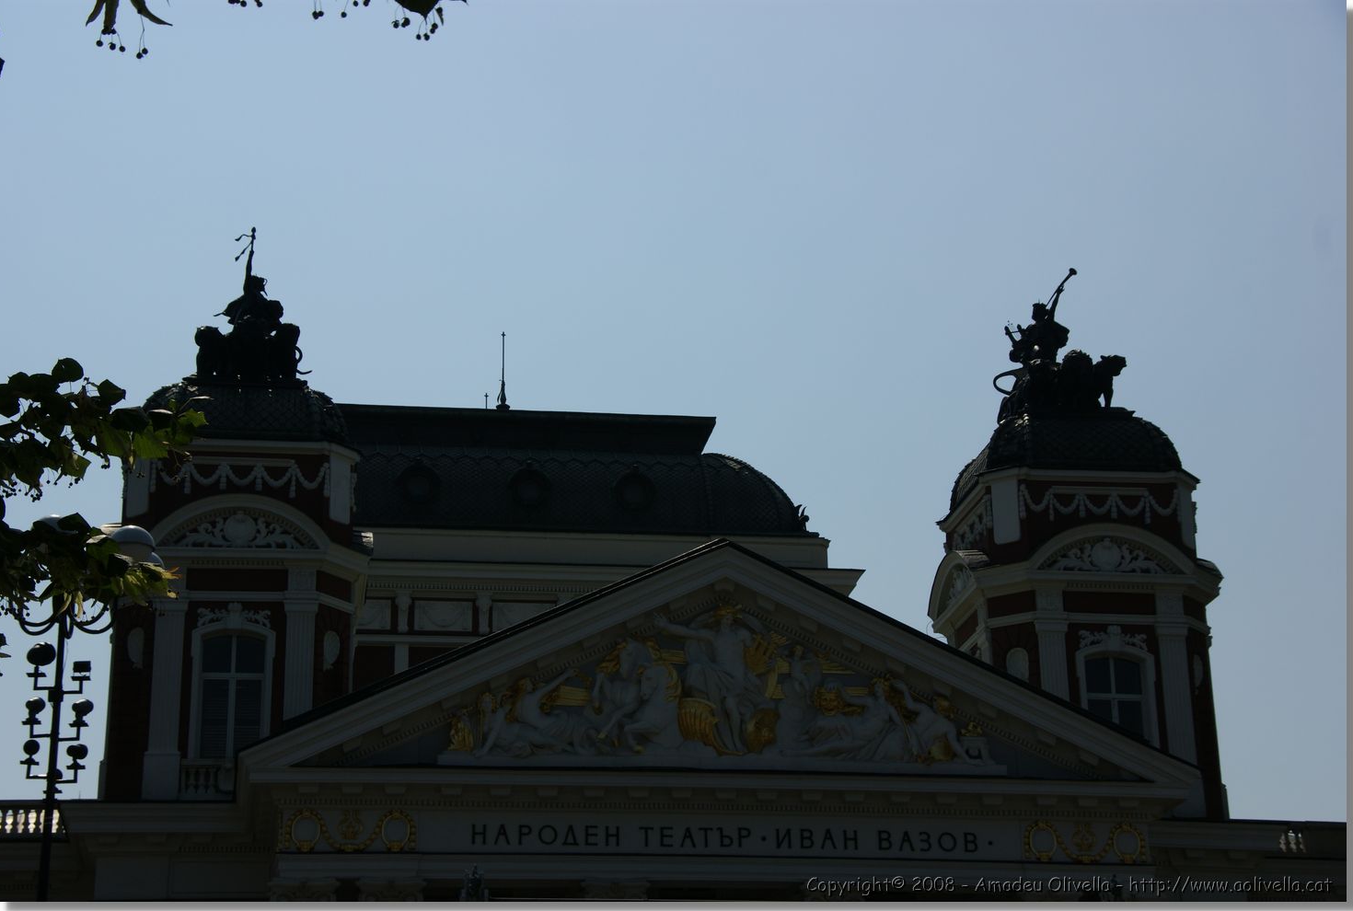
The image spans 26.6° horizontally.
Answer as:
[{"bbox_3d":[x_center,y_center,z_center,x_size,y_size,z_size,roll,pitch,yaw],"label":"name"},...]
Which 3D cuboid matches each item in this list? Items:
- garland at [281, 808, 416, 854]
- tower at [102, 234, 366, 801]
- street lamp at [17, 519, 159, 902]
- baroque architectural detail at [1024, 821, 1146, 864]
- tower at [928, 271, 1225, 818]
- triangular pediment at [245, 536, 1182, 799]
[{"bbox_3d":[-6.385,7.323,55.964,2.550,0.880,0.170,2,-21,-8],"label":"garland"},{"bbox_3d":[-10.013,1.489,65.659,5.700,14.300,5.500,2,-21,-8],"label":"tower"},{"bbox_3d":[-4.974,5.074,21.727,1.600,9.500,1.600,2,-21,-8],"label":"street lamp"},{"bbox_3d":[8.287,7.807,57.922,2.550,0.880,0.170,2,-21,-8],"label":"baroque architectural detail"},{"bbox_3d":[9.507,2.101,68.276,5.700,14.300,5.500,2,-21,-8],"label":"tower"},{"bbox_3d":[0.872,4.482,58.125,19.000,5.100,1.900,2,-21,-8],"label":"triangular pediment"}]

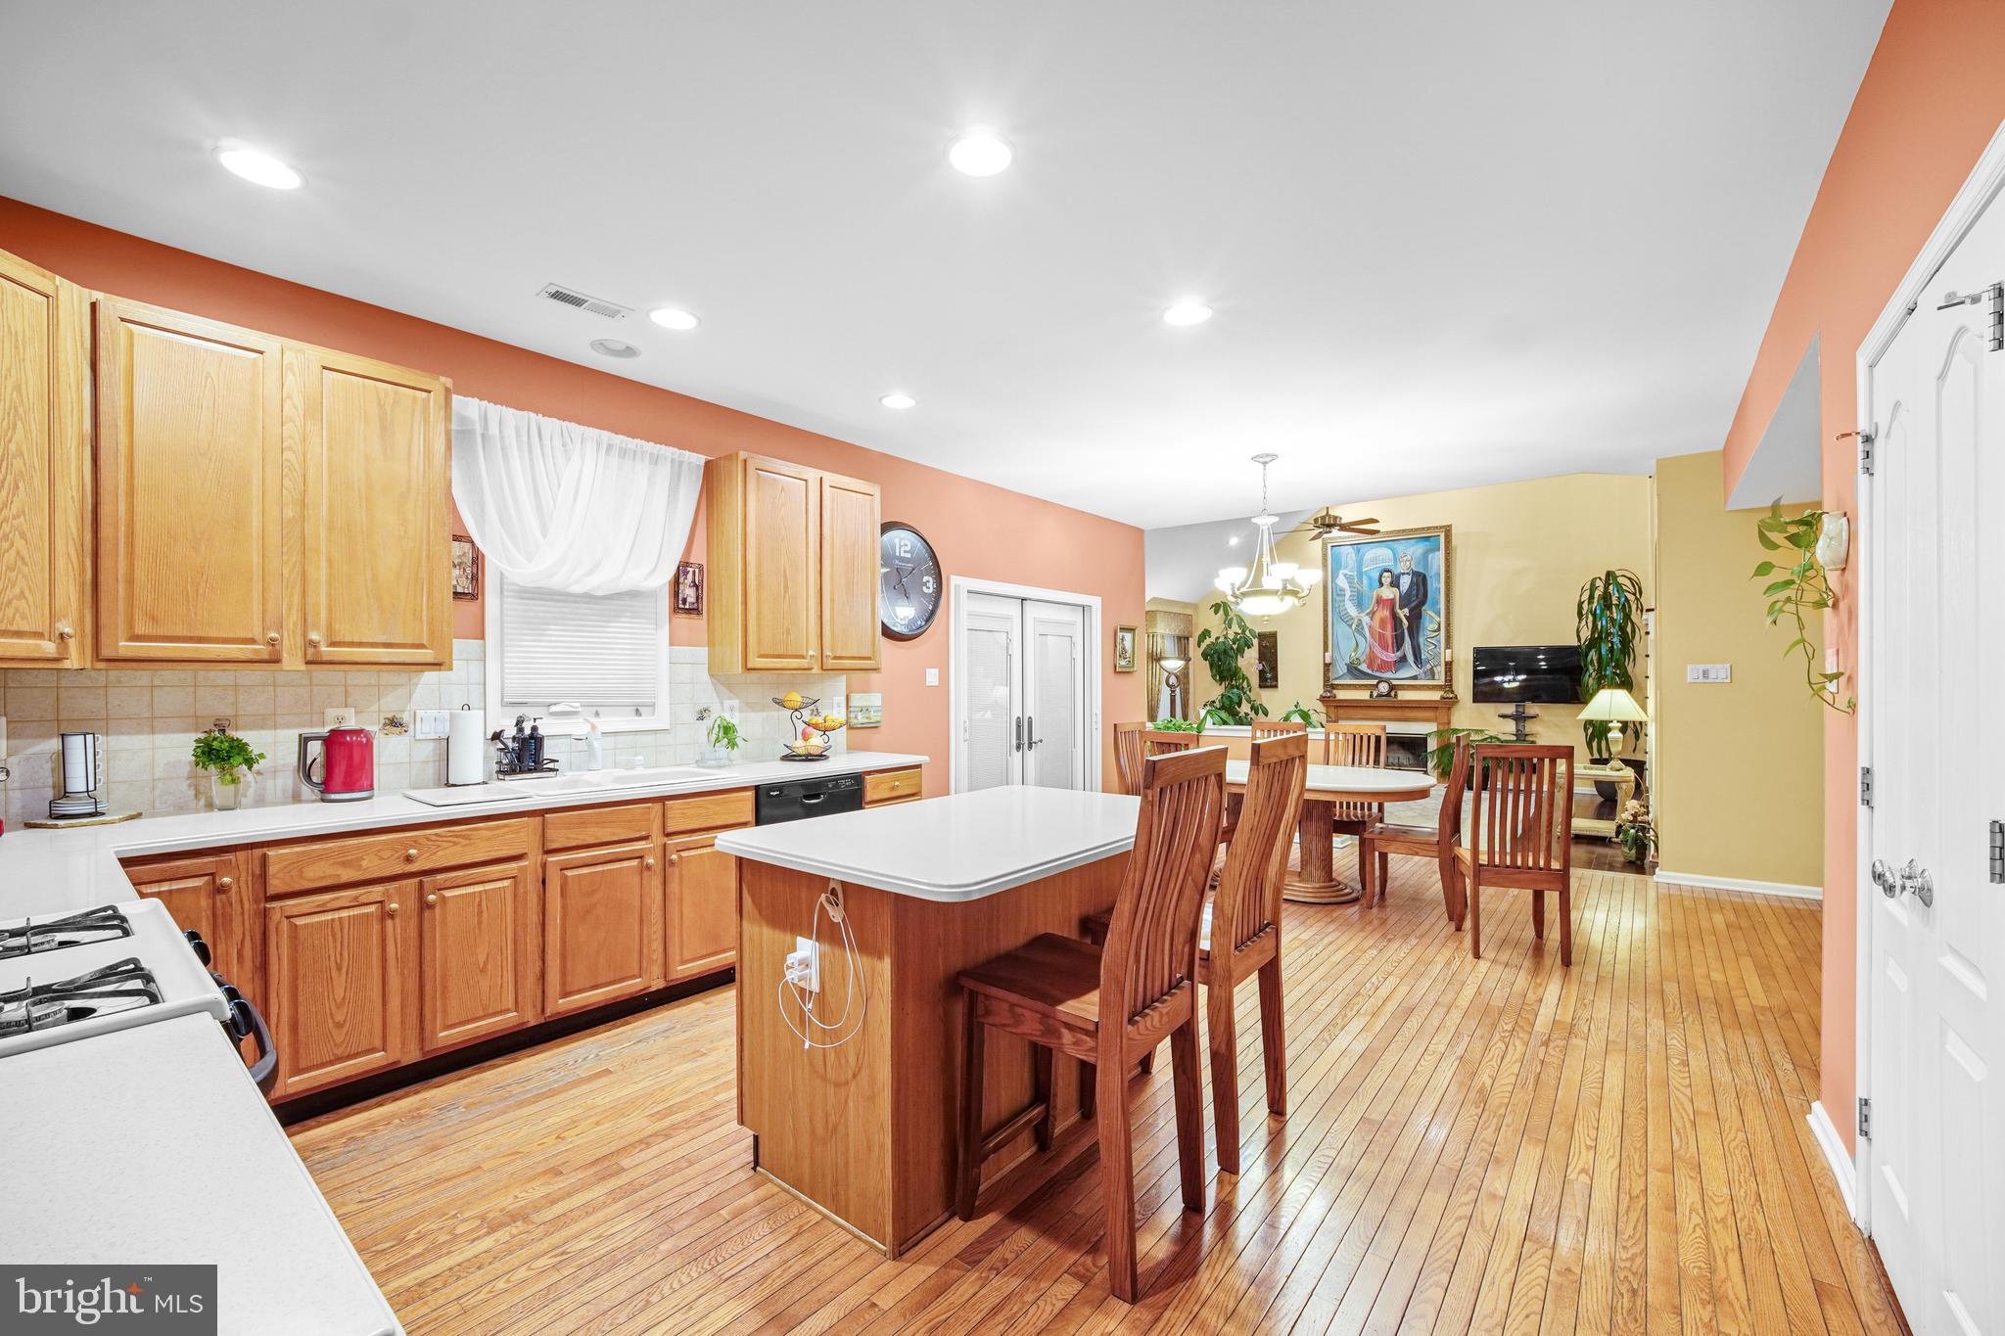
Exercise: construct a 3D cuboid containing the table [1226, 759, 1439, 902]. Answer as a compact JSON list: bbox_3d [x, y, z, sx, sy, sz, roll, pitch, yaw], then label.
[{"bbox_3d":[1.764,1.040,4.639,1.620,0.745,1.070,0,0,39],"label":"table"}]

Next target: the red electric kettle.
[{"bbox_3d":[-2.338,0.341,2.560,0.160,0.260,0.220,0,-1,42],"label":"red electric kettle"}]

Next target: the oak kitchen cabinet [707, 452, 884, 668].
[{"bbox_3d":[-1.069,-0.503,3.871,0.345,1.067,0.840,0,-1,42],"label":"oak kitchen cabinet"}]

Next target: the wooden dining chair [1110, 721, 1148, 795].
[{"bbox_3d":[1.142,0.916,5.100,0.510,1.040,0.420,-1,-1,39],"label":"wooden dining chair"}]

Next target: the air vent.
[{"bbox_3d":[-1.543,-1.352,2.685,0.145,0.015,0.285,-1,-1,39],"label":"air vent"}]

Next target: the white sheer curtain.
[{"bbox_3d":[-1.826,-0.703,3.209,0.090,0.730,1.050,-1,-1,41],"label":"white sheer curtain"}]

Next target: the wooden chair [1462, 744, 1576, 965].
[{"bbox_3d":[2.566,0.898,3.661,0.425,1.040,0.485,0,-1,18],"label":"wooden chair"}]

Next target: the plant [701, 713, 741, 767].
[{"bbox_3d":[-1.414,0.368,3.620,0.170,0.270,0.180,-1,-1,41],"label":"plant"}]

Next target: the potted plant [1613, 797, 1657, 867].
[{"bbox_3d":[4.663,1.187,5.345,0.270,0.470,0.270,0,-1,42],"label":"potted plant"}]

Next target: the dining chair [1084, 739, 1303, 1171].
[{"bbox_3d":[0.591,0.809,2.267,0.530,1.180,0.410,-1,-1,39],"label":"dining chair"}]

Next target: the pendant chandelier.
[{"bbox_3d":[1.668,-0.811,4.592,0.640,1.040,0.640,0,-1,42],"label":"pendant chandelier"}]

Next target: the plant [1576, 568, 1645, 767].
[{"bbox_3d":[6.724,0.184,7.999,0.680,2.550,0.680,-1,-1,40],"label":"plant"}]

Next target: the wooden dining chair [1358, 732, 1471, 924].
[{"bbox_3d":[2.419,0.896,4.255,0.530,1.030,0.440,0,0,37],"label":"wooden dining chair"}]

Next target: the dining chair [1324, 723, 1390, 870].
[{"bbox_3d":[2.315,0.913,4.847,0.420,1.040,0.510,-1,-1,40],"label":"dining chair"}]

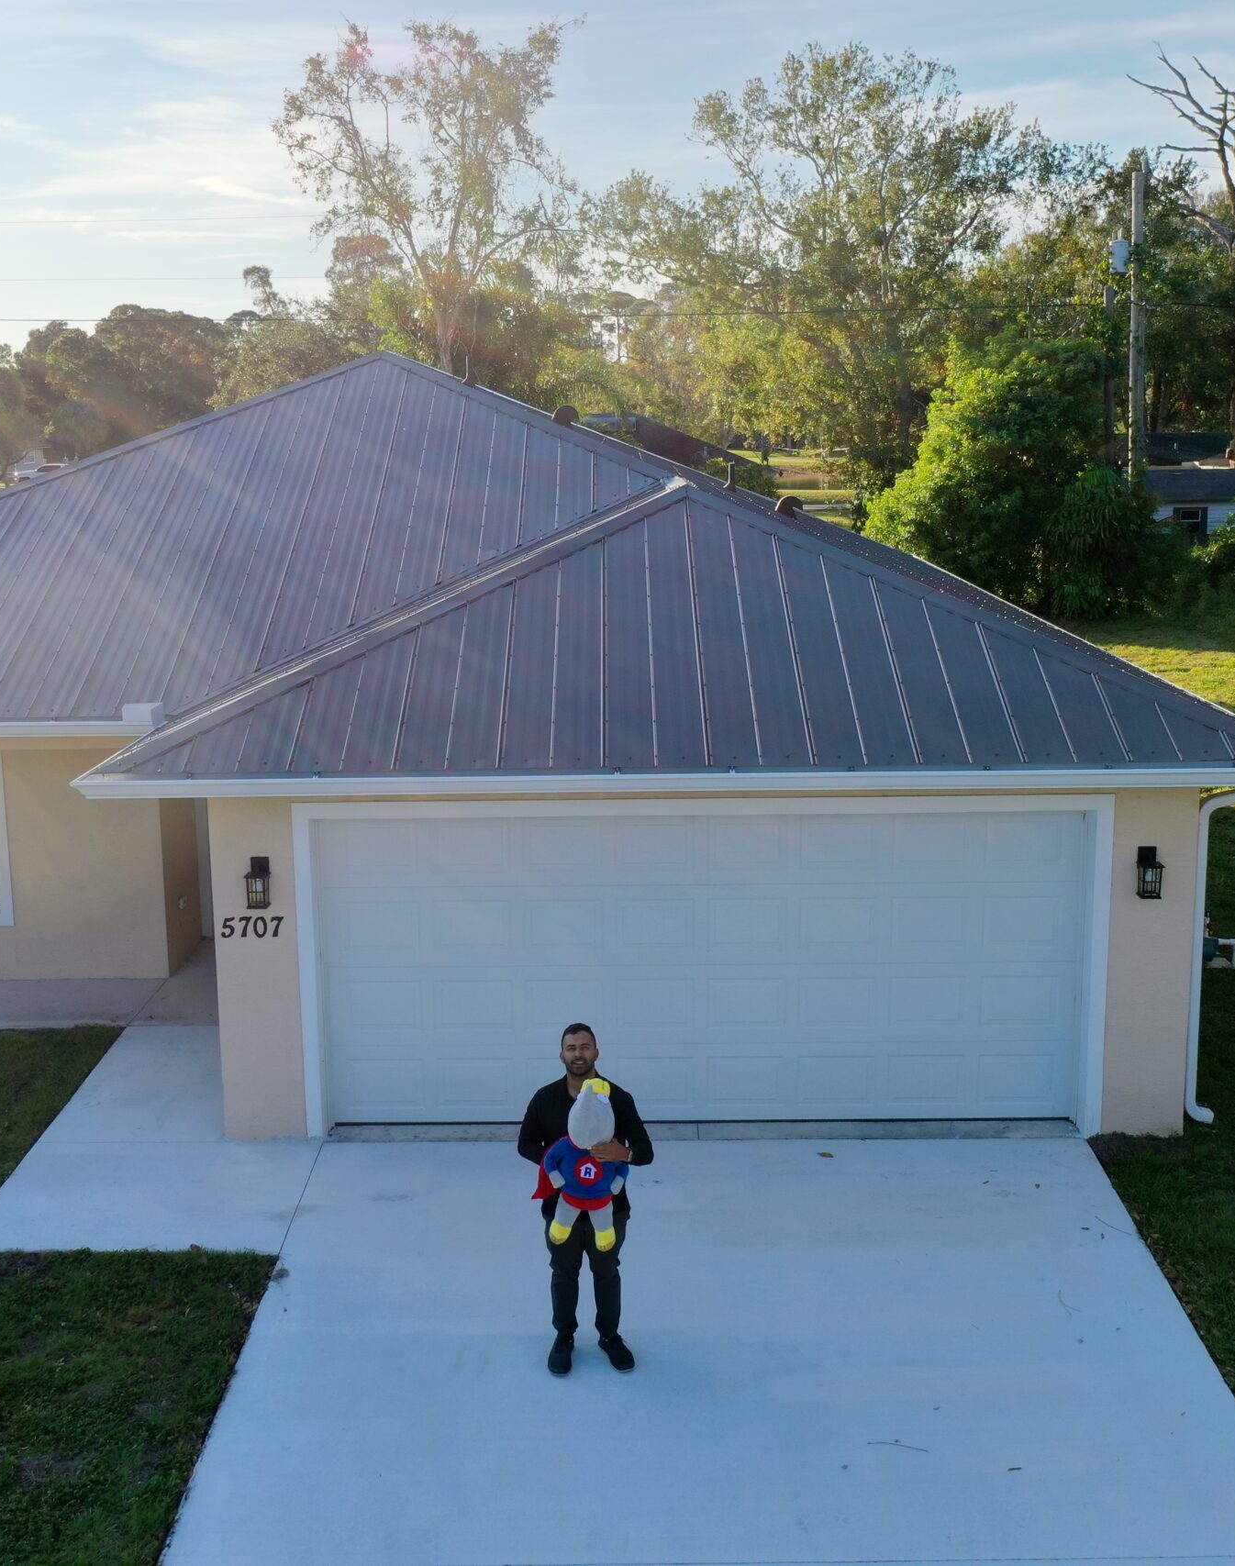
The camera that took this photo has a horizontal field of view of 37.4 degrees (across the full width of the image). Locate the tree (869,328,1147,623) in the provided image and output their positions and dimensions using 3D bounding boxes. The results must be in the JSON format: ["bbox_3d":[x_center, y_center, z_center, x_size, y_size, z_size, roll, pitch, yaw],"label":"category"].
[{"bbox_3d":[9.565,-7.495,44.578,6.800,6.720,5.500,-1,11,1],"label":"tree"}]

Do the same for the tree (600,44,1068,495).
[{"bbox_3d":[5.783,-12.395,49.491,12.322,14.349,10.843,-1,11,1],"label":"tree"}]

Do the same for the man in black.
[{"bbox_3d":[-0.158,2.009,8.754,0.650,1.750,0.450,-1,11,1],"label":"man in black"}]

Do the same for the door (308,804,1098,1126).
[{"bbox_3d":[0.534,1.182,11.538,5.080,2.205,0.200,-1,11,1],"label":"door"}]

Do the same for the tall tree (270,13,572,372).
[{"bbox_3d":[-4.515,-11.207,44.715,7.142,14.099,6.428,-1,11,1],"label":"tall tree"}]

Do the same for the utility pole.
[{"bbox_3d":[13.272,-10.197,46.753,0.420,11.100,0.420,-1,11,1],"label":"utility pole"}]

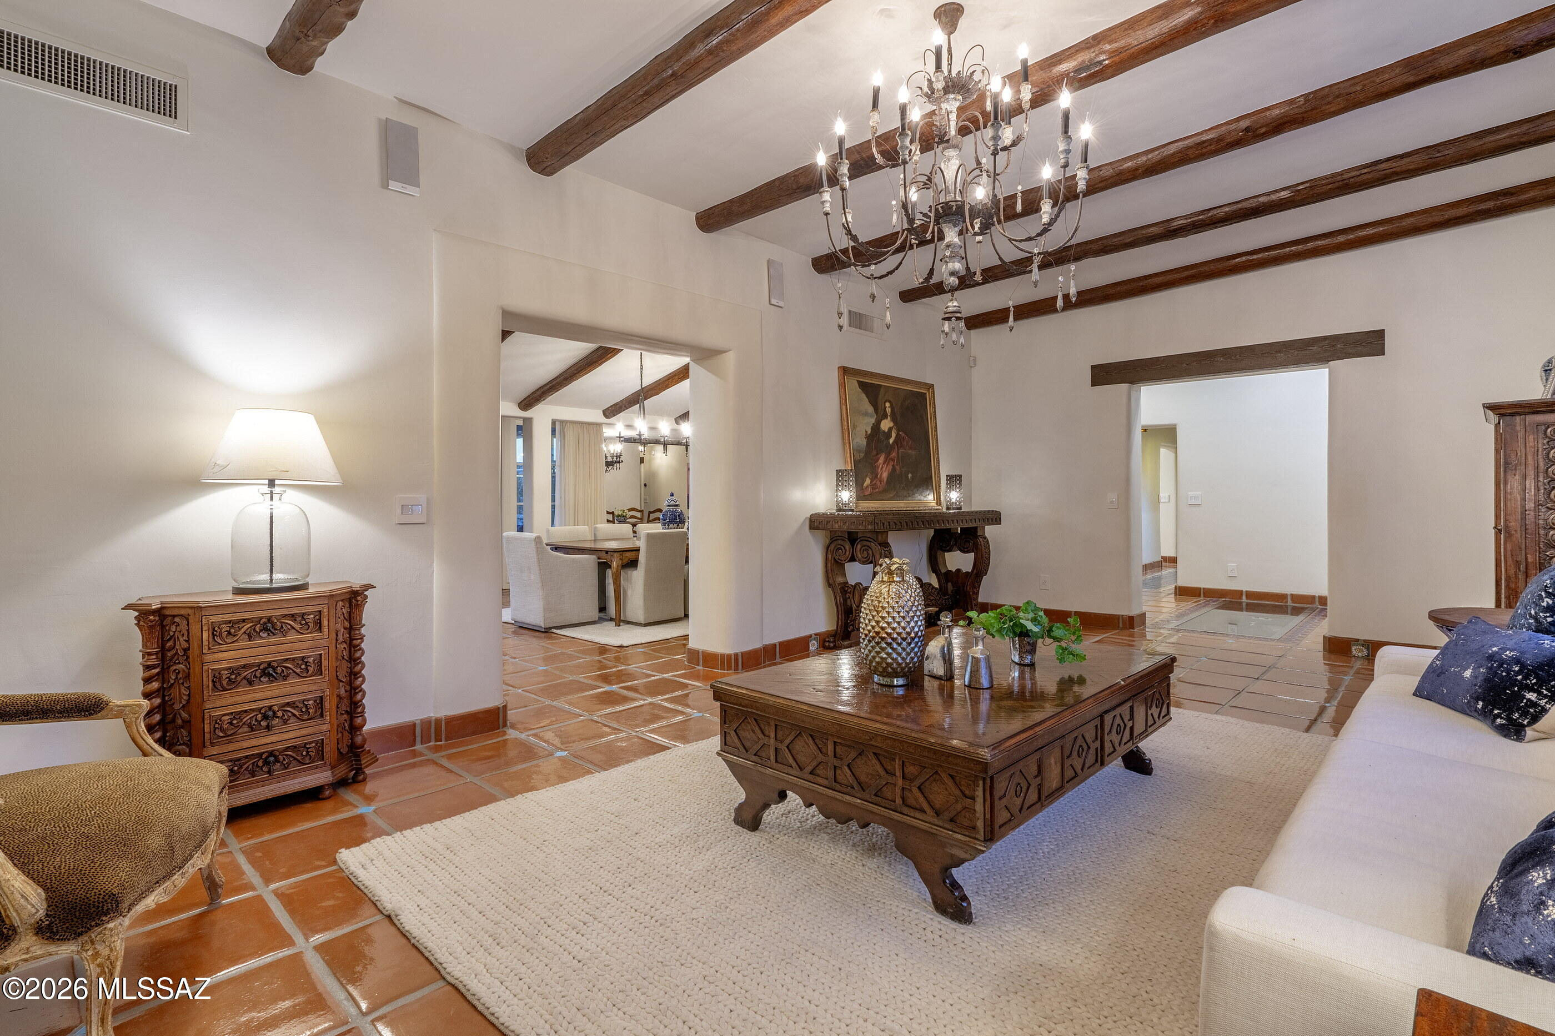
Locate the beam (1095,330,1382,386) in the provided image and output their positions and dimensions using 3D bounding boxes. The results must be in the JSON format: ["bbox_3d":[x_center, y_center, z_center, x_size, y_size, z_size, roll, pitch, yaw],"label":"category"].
[{"bbox_3d":[3.616,-1.258,5.953,2.035,0.186,0.190,1,2,43],"label":"beam"}]

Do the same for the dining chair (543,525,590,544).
[{"bbox_3d":[-2.190,0.540,8.110,0.598,0.863,0.552,1,2,43],"label":"dining chair"}]

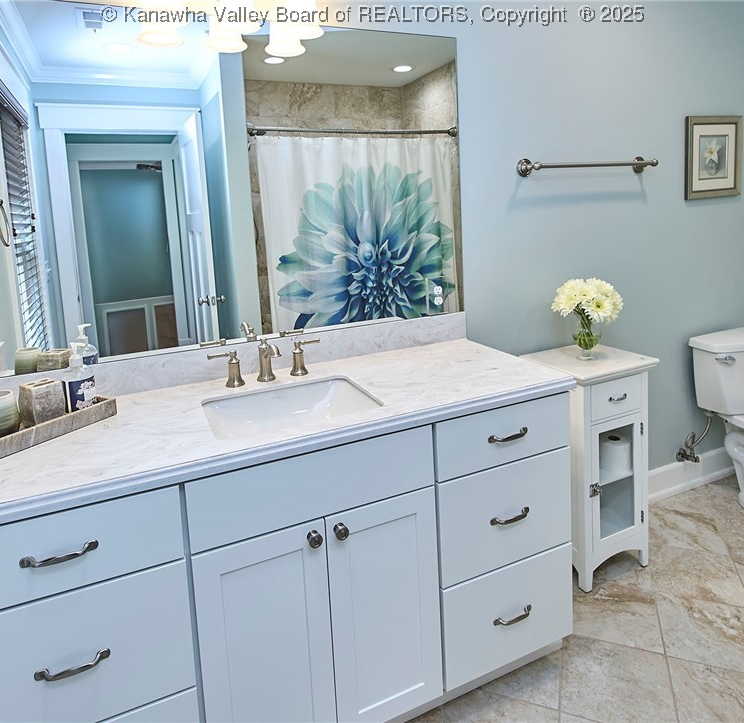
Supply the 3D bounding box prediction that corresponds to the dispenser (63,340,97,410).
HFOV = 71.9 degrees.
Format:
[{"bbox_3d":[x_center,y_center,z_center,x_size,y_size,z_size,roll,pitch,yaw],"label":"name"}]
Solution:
[{"bbox_3d":[-0.770,0.046,1.350,0.073,0.187,0.070,-2,11,15],"label":"dispenser"}]

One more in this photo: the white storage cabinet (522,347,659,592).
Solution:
[{"bbox_3d":[0.844,0.401,1.997,0.390,0.800,0.325,-9,11,-23],"label":"white storage cabinet"}]

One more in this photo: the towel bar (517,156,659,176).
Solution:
[{"bbox_3d":[0.865,-0.756,1.993,0.665,0.066,0.082,-9,11,-23],"label":"towel bar"}]

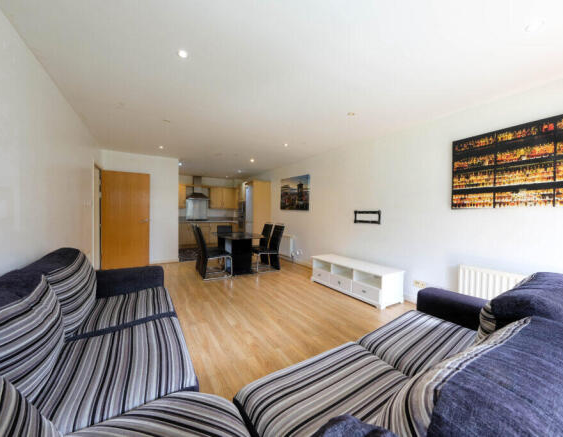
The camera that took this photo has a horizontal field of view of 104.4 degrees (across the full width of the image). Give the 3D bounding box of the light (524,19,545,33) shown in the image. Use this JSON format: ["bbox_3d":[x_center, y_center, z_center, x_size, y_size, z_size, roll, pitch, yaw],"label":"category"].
[{"bbox_3d":[1.674,-1.277,1.445,0.085,0.025,0.085,0,1,-31],"label":"light"}]

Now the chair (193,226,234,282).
[{"bbox_3d":[-1.302,0.609,4.138,0.650,0.960,0.440,0,1,-31],"label":"chair"}]

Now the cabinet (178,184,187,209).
[{"bbox_3d":[-3.192,-0.697,6.845,0.420,0.720,0.330,0,1,-31],"label":"cabinet"}]

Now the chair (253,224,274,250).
[{"bbox_3d":[-0.572,0.608,5.142,0.620,0.950,0.440,0,1,-31],"label":"chair"}]

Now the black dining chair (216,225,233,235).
[{"bbox_3d":[-1.365,0.599,5.351,0.430,0.940,0.620,0,1,-31],"label":"black dining chair"}]

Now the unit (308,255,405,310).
[{"bbox_3d":[1.125,0.930,3.466,0.485,0.440,1.390,0,1,-31],"label":"unit"}]

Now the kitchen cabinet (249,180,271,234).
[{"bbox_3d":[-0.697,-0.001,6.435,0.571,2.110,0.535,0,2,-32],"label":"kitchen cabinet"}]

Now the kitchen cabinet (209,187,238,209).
[{"bbox_3d":[-2.039,-0.684,7.568,0.960,0.710,0.330,0,1,-31],"label":"kitchen cabinet"}]

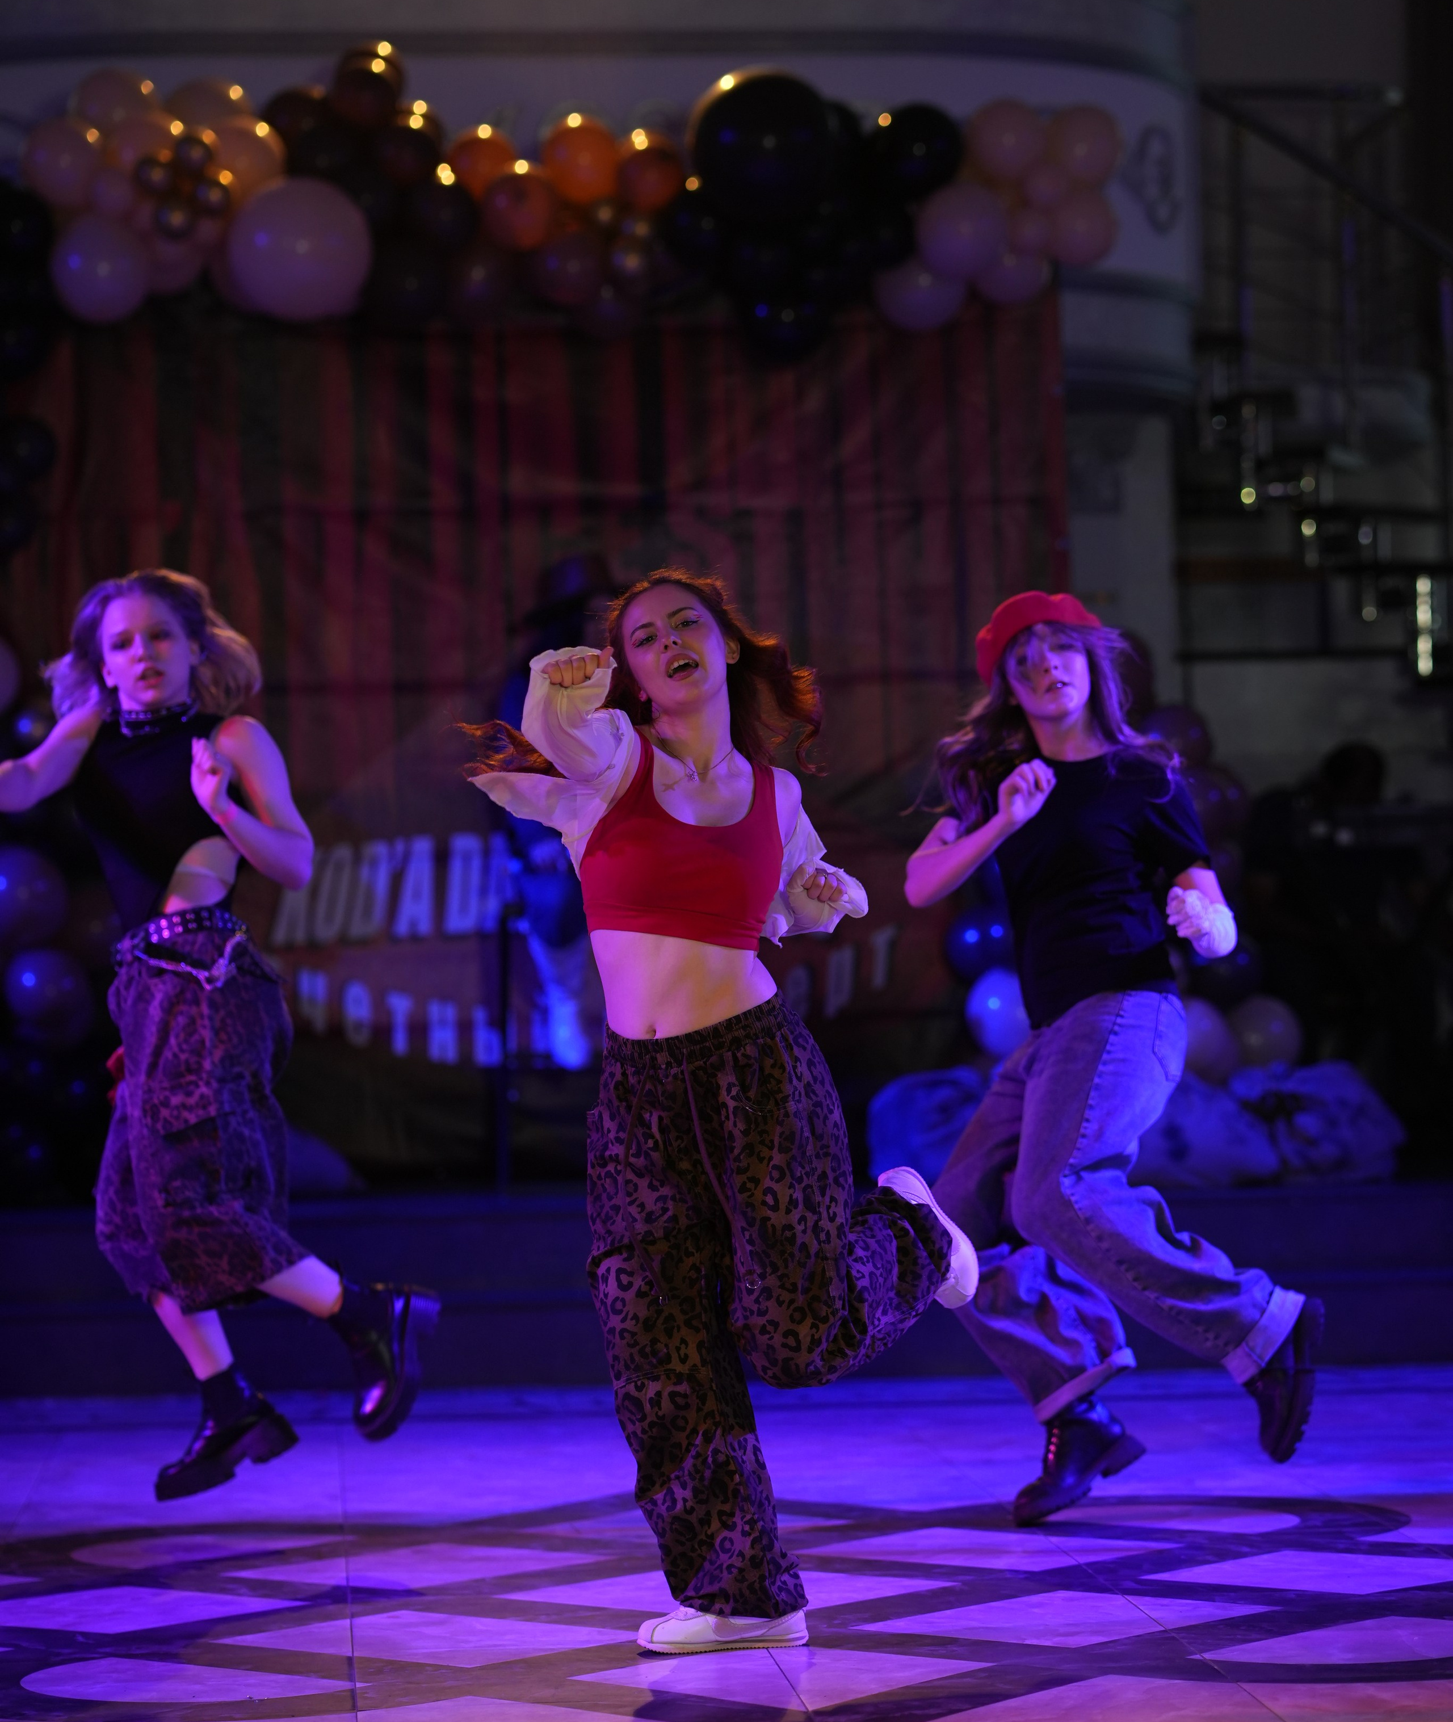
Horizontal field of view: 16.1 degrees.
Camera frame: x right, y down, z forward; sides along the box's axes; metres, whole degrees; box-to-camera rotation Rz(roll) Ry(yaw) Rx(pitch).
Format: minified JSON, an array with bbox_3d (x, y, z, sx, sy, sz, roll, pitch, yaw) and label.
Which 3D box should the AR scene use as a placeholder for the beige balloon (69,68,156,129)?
[{"bbox_3d":[-1.733,-2.116,14.520,0.245,0.245,0.245,-1,-1,-3],"label":"beige balloon"}]

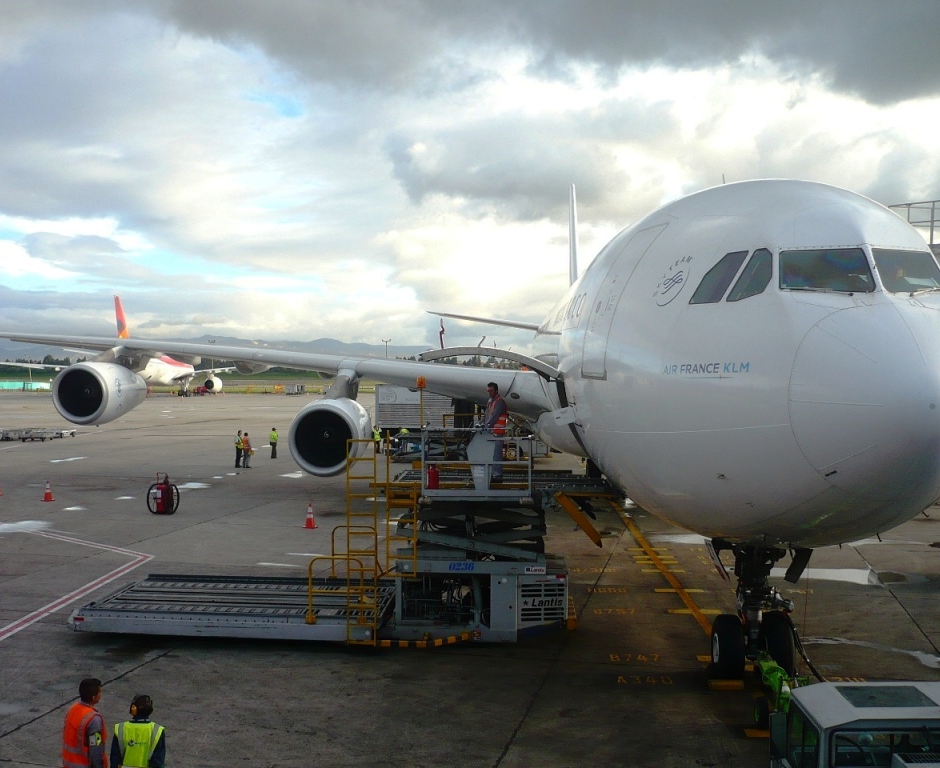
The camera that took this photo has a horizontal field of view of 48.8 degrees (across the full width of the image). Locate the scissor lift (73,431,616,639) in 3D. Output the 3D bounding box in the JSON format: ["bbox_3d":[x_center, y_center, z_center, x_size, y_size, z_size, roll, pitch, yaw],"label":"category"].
[{"bbox_3d":[-2.100,2.570,19.134,9.650,3.820,3.200,0,1,5],"label":"scissor lift"}]

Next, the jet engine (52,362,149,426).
[{"bbox_3d":[-13.763,0.375,39.415,2.380,2.380,4.900,0,1,3],"label":"jet engine"}]

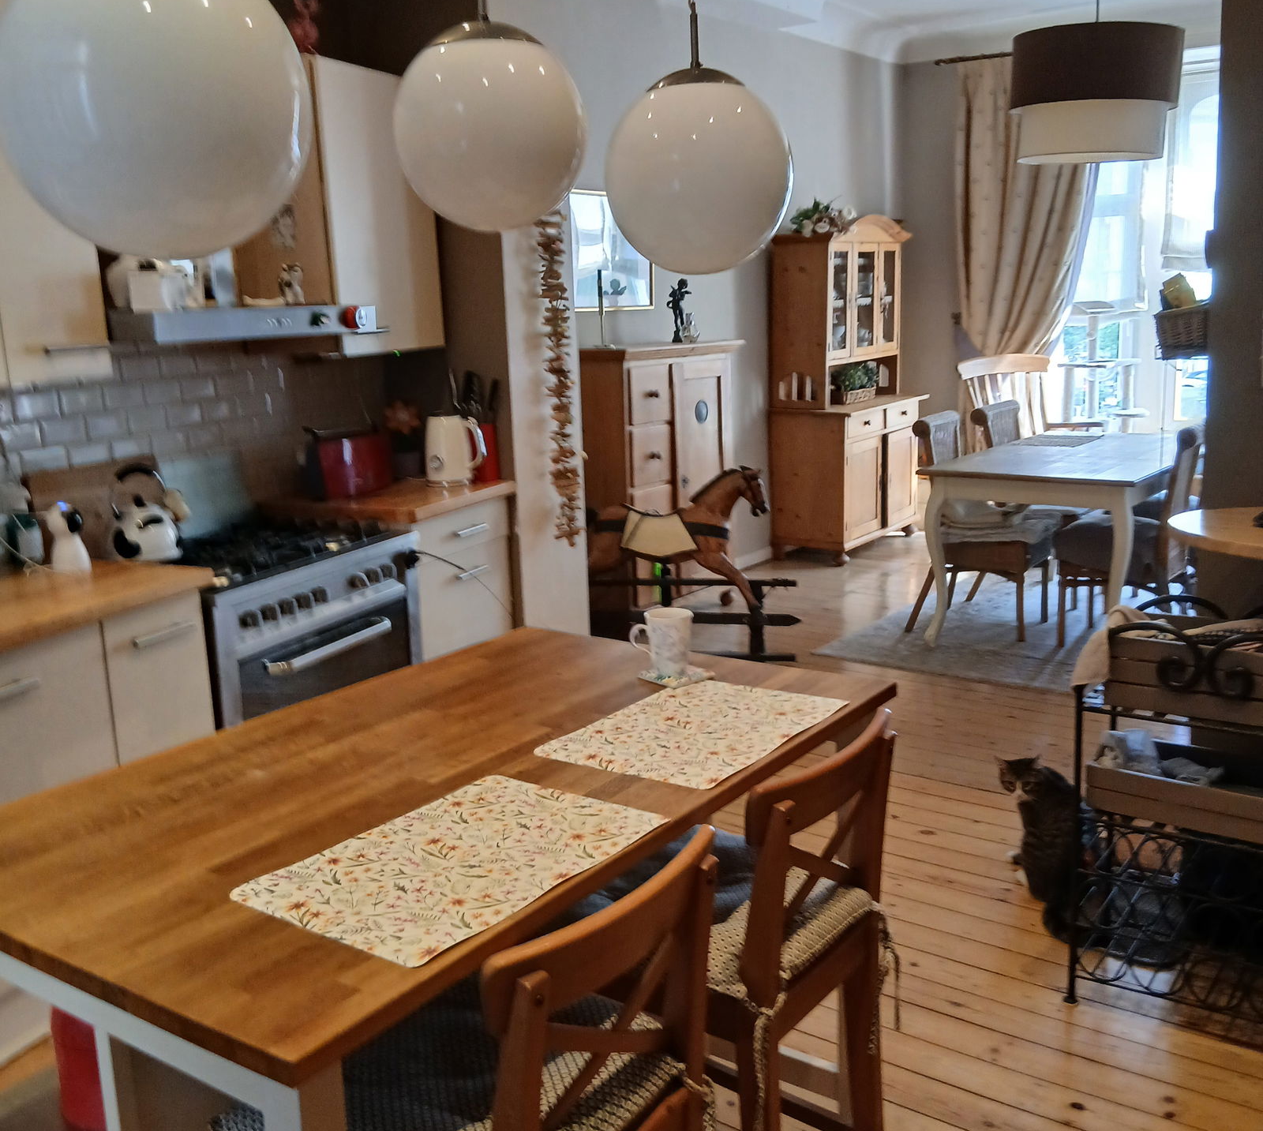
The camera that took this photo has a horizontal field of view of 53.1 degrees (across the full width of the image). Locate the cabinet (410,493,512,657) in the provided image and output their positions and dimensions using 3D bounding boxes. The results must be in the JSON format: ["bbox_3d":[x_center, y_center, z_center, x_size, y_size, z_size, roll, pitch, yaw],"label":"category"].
[{"bbox_3d":[-0.796,0.226,4.313,0.590,0.860,0.600,3,13,24],"label":"cabinet"}]

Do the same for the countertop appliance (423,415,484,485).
[{"bbox_3d":[-0.645,-0.419,4.593,0.232,0.244,0.160,4,13,27],"label":"countertop appliance"}]

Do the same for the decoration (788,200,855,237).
[{"bbox_3d":[1.095,-1.990,7.299,0.290,0.200,0.320,6,14,35],"label":"decoration"}]

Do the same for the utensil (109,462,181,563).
[{"bbox_3d":[-1.322,-0.146,3.424,0.190,0.243,0.190,-3,12,-4],"label":"utensil"}]

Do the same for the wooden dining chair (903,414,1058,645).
[{"bbox_3d":[1.570,-0.196,5.654,0.560,0.970,0.465,6,14,34],"label":"wooden dining chair"}]

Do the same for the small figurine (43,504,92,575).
[{"bbox_3d":[-1.453,-0.073,3.249,0.120,0.175,0.100,-13,16,-43],"label":"small figurine"}]

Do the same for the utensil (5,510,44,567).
[{"bbox_3d":[-1.608,-0.070,3.345,0.085,0.140,0.085,4,13,25],"label":"utensil"}]

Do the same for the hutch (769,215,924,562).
[{"bbox_3d":[1.297,-1.066,7.482,0.496,1.945,1.204,6,14,33],"label":"hutch"}]

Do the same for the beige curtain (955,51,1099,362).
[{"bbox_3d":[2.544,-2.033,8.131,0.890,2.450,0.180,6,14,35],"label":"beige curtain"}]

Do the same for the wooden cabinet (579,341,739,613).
[{"bbox_3d":[0.111,-0.395,6.189,0.450,1.325,1.000,6,14,35],"label":"wooden cabinet"}]

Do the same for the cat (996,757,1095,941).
[{"bbox_3d":[1.053,0.682,3.164,0.190,0.360,0.360,-9,13,-28],"label":"cat"}]

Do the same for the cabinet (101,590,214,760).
[{"bbox_3d":[-1.400,0.502,3.242,0.600,0.880,0.310,3,13,25],"label":"cabinet"}]

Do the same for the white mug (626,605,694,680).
[{"bbox_3d":[0.053,0.133,2.174,0.113,0.103,0.085,-2,12,2],"label":"white mug"}]

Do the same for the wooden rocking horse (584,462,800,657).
[{"bbox_3d":[0.136,-0.001,5.410,1.190,0.840,0.360,1,12,12],"label":"wooden rocking horse"}]

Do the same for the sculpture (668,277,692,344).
[{"bbox_3d":[0.231,-1.232,6.072,0.110,0.315,0.110,6,14,35],"label":"sculpture"}]

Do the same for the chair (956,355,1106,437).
[{"bbox_3d":[2.345,-0.659,7.370,0.620,1.120,0.660,-8,13,-28],"label":"chair"}]

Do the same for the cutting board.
[{"bbox_3d":[-1.444,-0.170,3.492,0.030,0.230,0.455,-10,7,26],"label":"cutting board"}]

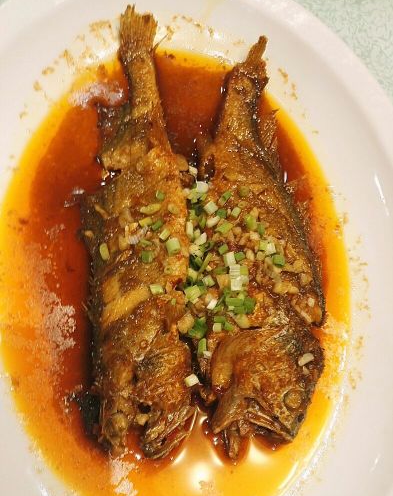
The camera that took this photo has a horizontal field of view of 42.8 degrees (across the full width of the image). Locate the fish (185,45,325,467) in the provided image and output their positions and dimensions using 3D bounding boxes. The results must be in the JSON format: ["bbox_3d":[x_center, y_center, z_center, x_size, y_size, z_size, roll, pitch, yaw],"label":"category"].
[{"bbox_3d":[0.036,-0.017,0.297,0.075,0.045,0.261,3,71,1],"label":"fish"}]

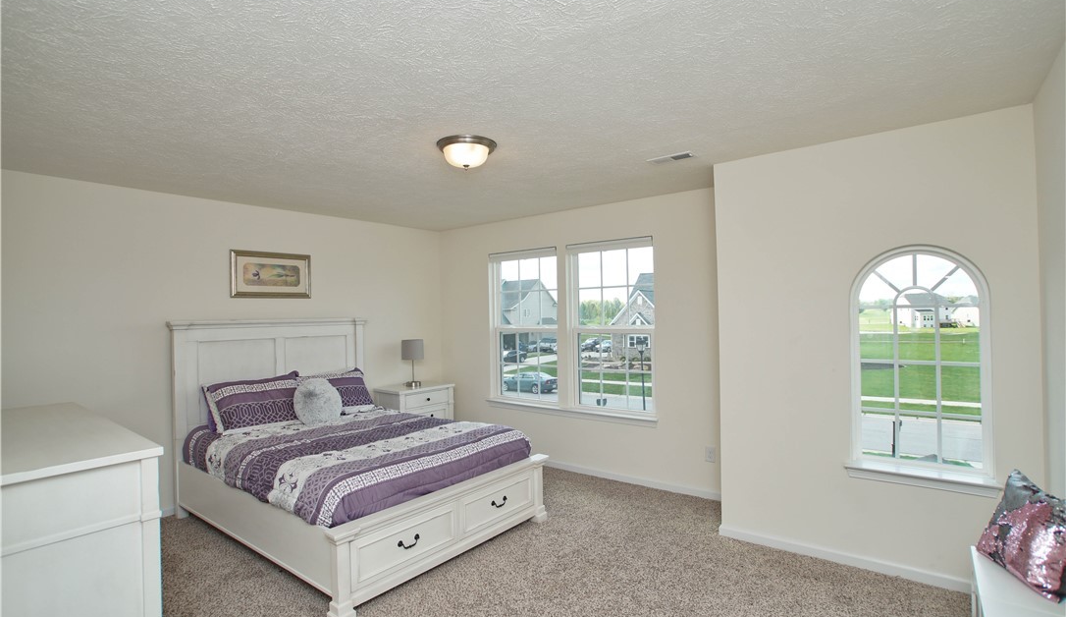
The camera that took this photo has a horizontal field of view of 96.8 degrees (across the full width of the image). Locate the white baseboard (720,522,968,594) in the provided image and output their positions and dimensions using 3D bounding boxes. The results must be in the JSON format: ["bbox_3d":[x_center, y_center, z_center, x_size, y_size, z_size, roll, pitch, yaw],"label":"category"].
[{"bbox_3d":[1.824,1.450,2.732,1.420,0.070,0.018,-1,-1,34],"label":"white baseboard"}]

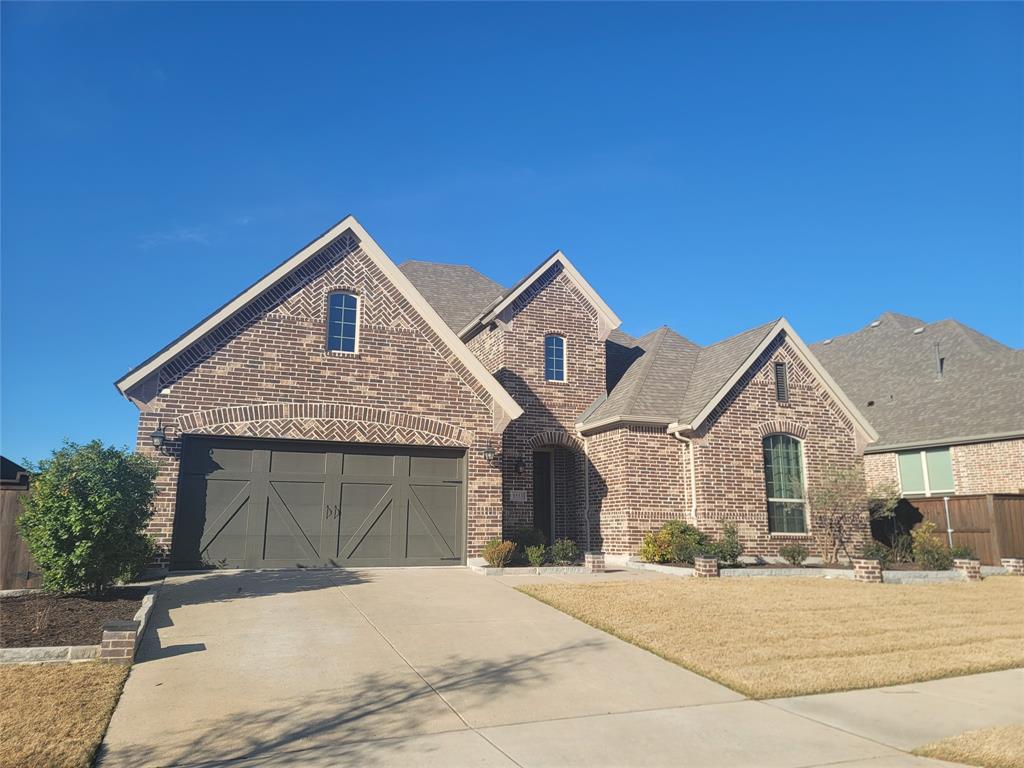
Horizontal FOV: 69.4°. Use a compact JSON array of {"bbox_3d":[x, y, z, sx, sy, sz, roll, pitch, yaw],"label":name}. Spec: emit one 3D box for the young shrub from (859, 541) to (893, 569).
[{"bbox_3d":[7.127,3.343,14.500,0.640,0.538,0.621,5,-12,-21],"label":"young shrub"}]

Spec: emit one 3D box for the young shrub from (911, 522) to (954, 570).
[{"bbox_3d":[7.676,2.967,13.500,0.771,0.859,0.748,5,-12,-21],"label":"young shrub"}]

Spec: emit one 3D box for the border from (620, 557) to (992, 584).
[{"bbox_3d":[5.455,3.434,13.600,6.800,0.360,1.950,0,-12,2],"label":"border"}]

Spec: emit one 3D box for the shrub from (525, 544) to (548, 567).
[{"bbox_3d":[0.434,3.038,13.100,0.408,0.382,0.396,0,-12,0],"label":"shrub"}]

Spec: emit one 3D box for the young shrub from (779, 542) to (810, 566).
[{"bbox_3d":[5.730,3.458,15.000,0.623,0.477,0.604,5,-12,-21],"label":"young shrub"}]

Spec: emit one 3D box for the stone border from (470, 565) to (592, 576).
[{"bbox_3d":[0.334,3.287,13.103,2.050,0.150,0.880,5,-12,-21],"label":"stone border"}]

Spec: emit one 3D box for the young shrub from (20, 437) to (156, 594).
[{"bbox_3d":[-5.425,1.706,9.450,1.680,1.870,1.630,5,-12,-21],"label":"young shrub"}]

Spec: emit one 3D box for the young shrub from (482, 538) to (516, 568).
[{"bbox_3d":[-0.219,2.968,12.950,0.572,0.515,0.554,0,-12,0],"label":"young shrub"}]

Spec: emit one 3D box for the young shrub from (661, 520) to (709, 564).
[{"bbox_3d":[3.327,2.984,14.100,0.879,0.822,0.852,0,-12,0],"label":"young shrub"}]

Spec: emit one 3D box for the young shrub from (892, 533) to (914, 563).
[{"bbox_3d":[7.974,3.359,15.100,0.518,0.641,0.502,5,-12,-21],"label":"young shrub"}]

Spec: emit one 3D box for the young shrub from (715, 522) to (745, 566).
[{"bbox_3d":[4.235,3.125,14.400,0.561,0.840,0.544,5,-12,-21],"label":"young shrub"}]

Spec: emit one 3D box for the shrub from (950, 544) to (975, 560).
[{"bbox_3d":[8.833,3.363,14.500,0.527,0.423,0.511,5,-12,-21],"label":"shrub"}]

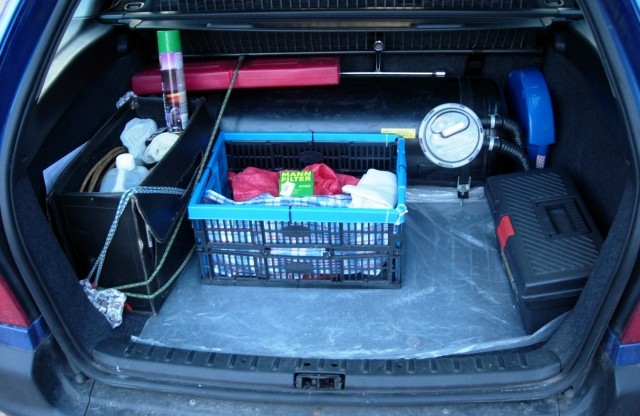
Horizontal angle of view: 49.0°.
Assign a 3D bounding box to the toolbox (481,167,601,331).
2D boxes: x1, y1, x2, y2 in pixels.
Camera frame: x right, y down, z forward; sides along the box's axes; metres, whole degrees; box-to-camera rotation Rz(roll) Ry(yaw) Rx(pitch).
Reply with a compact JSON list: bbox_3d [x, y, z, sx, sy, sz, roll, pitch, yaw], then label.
[{"bbox_3d":[0.538,0.091,1.666,0.202,0.141,0.429,-7,32,6],"label":"toolbox"}]

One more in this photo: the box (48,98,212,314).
[{"bbox_3d":[-0.426,-0.021,1.734,0.202,0.329,0.457,4,35,10],"label":"box"}]

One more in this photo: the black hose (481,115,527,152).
[{"bbox_3d":[0.488,-0.196,1.870,0.121,0.101,0.071,-1,34,3],"label":"black hose"}]

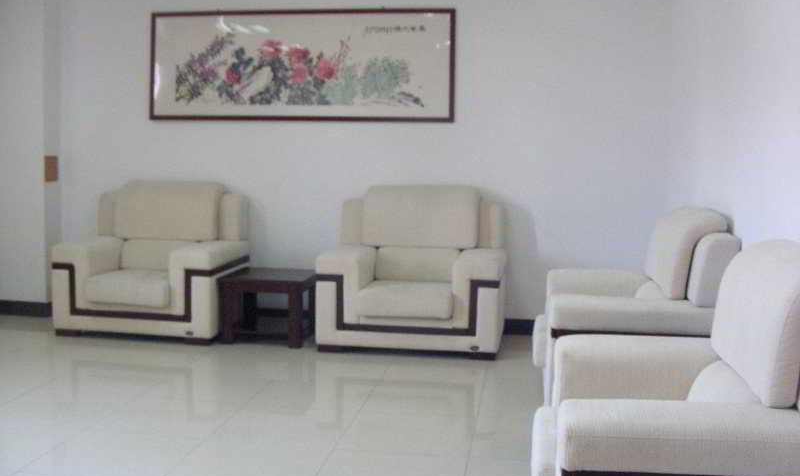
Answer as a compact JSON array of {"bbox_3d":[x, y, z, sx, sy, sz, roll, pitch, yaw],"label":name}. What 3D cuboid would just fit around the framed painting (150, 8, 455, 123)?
[{"bbox_3d":[-0.732,-1.246,6.387,2.265,0.784,0.044,1,5,8],"label":"framed painting"}]

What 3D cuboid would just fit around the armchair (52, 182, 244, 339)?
[{"bbox_3d":[-1.775,0.139,6.331,1.187,1.074,0.886,2,6,11],"label":"armchair"}]

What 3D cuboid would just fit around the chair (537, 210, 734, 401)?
[{"bbox_3d":[1.158,0.345,4.531,0.926,1.074,1.187,1,5,8],"label":"chair"}]

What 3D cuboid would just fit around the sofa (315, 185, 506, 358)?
[{"bbox_3d":[0.101,0.196,5.975,1.187,1.074,0.886,2,5,9],"label":"sofa"}]

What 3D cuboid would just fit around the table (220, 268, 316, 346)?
[{"bbox_3d":[-0.888,0.476,6.173,0.591,0.453,0.611,1,5,8],"label":"table"}]

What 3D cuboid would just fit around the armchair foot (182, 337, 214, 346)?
[{"bbox_3d":[-1.353,0.690,5.959,0.195,0.048,0.110,2,6,8],"label":"armchair foot"}]

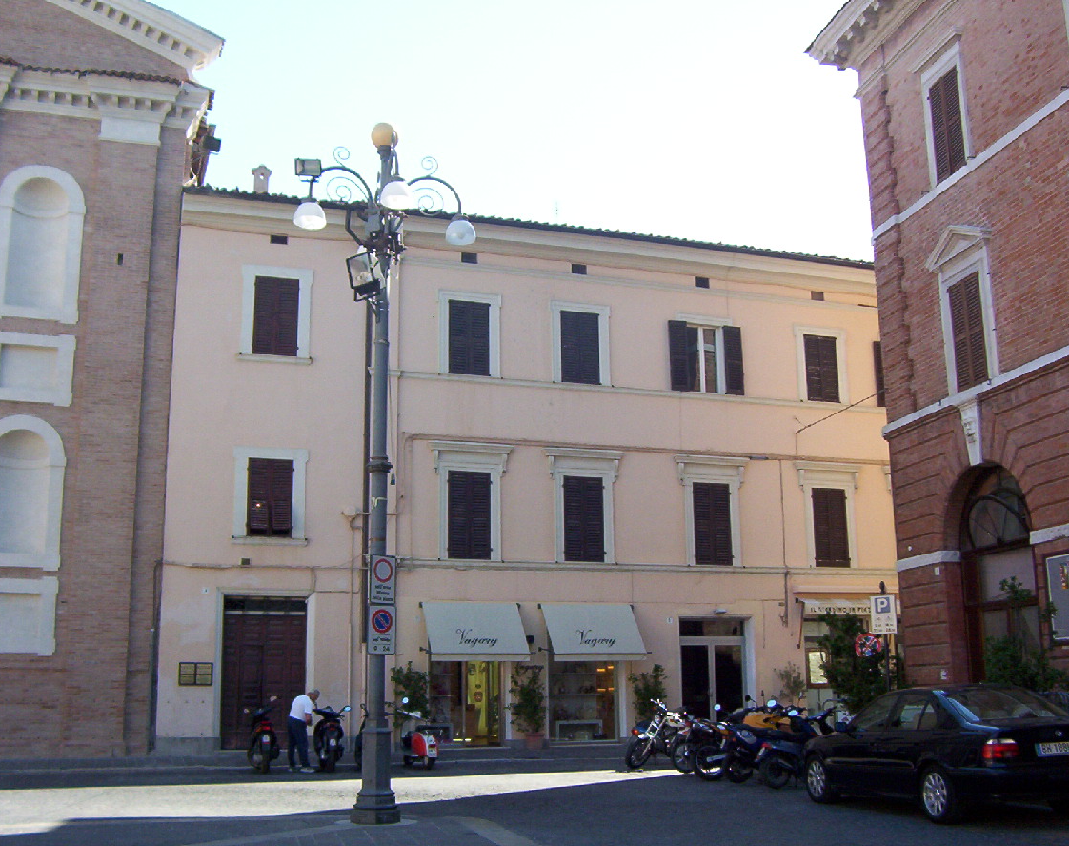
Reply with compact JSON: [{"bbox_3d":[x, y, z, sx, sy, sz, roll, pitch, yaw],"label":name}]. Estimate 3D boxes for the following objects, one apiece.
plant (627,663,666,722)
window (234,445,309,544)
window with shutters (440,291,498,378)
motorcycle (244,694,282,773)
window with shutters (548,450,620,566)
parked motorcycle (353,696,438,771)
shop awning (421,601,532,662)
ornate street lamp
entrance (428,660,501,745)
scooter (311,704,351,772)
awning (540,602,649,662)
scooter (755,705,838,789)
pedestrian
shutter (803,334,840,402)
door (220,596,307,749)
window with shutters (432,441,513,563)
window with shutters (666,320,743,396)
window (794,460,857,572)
[{"bbox_3d":[2.537,6.318,26.138,0.840,1.877,0.800,3,-13,-18],"label":"plant"},{"bbox_3d":[-5.824,1.572,25.893,1.556,2.033,0.200,3,-12,-19],"label":"window"},{"bbox_3d":[-1.560,-2.111,28.153,1.410,1.966,0.180,3,-12,-19],"label":"window with shutters"},{"bbox_3d":[-5.148,5.856,22.159,0.680,1.310,1.820,3,-12,-19],"label":"motorcycle"},{"bbox_3d":[1.176,2.012,28.214,1.759,2.715,0.280,3,-12,-19],"label":"window with shutters"},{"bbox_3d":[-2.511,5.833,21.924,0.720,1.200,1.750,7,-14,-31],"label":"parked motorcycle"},{"bbox_3d":[-1.220,4.342,24.421,2.147,1.205,0.800,4,-13,-19],"label":"shop awning"},{"bbox_3d":[-1.890,0.352,14.640,2.300,8.792,2.300,3,-12,-19],"label":"ornate street lamp"},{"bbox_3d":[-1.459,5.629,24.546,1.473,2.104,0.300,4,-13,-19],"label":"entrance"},{"bbox_3d":[-3.862,5.838,21.924,0.720,1.240,1.850,3,-13,-15],"label":"scooter"},{"bbox_3d":[1.276,4.514,25.277,2.128,1.210,0.800,4,-13,-19],"label":"awning"},{"bbox_3d":[4.026,4.770,17.316,1.870,1.150,0.700,6,-14,-26],"label":"scooter"},{"bbox_3d":[-4.330,5.756,22.102,0.570,1.480,0.500,3,-12,-19],"label":"pedestrian"},{"bbox_3d":[7.368,-1.392,30.137,0.942,1.781,0.070,3,-13,-18],"label":"shutter"},{"bbox_3d":[-5.646,5.216,24.513,1.722,3.127,0.140,3,-13,-18],"label":"door"},{"bbox_3d":[-1.338,1.701,25.272,1.687,2.542,0.300,4,-13,-19],"label":"window with shutters"},{"bbox_3d":[4.100,-1.548,27.960,1.840,1.627,0.220,4,-13,-19],"label":"window with shutters"},{"bbox_3d":[7.631,2.387,30.456,1.660,2.700,0.280,3,-12,-19],"label":"window"}]

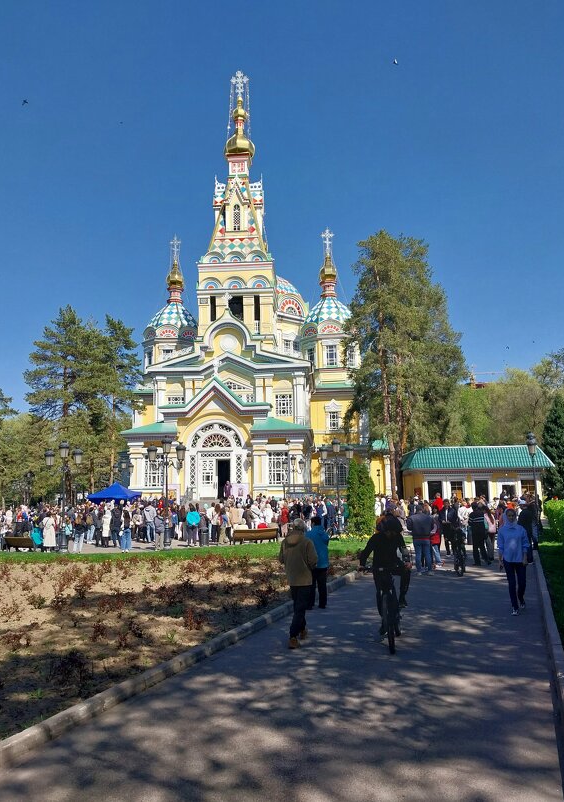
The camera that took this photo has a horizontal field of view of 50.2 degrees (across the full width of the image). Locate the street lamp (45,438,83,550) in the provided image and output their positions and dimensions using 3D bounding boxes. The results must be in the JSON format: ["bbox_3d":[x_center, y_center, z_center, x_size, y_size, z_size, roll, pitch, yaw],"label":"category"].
[{"bbox_3d":[-8.750,3.874,24.422,1.480,4.360,0.500,-2,-9,3],"label":"street lamp"}]

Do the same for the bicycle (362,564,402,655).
[{"bbox_3d":[1.491,2.792,8.294,0.660,1.070,1.700,-4,-9,16],"label":"bicycle"}]

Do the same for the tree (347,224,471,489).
[{"bbox_3d":[9.074,-2.486,47.647,9.000,23.400,8.500,-1,-9,0],"label":"tree"}]

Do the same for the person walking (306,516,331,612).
[{"bbox_3d":[0.635,2.949,11.044,0.500,1.650,0.420,-2,-9,7],"label":"person walking"}]

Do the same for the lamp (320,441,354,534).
[{"bbox_3d":[2.660,4.107,28.809,1.600,4.600,0.450,-1,-10,0],"label":"lamp"}]

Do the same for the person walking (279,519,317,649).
[{"bbox_3d":[0.204,2.518,8.500,0.530,1.720,0.500,-4,-9,16],"label":"person walking"}]

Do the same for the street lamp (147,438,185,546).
[{"bbox_3d":[-4.843,3.813,25.213,1.580,4.550,0.450,-1,-10,0],"label":"street lamp"}]

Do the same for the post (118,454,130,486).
[{"bbox_3d":[-11.101,6.247,42.113,1.450,4.550,0.450,-1,-10,0],"label":"post"}]

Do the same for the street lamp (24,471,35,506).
[{"bbox_3d":[-19.442,7.666,46.113,1.500,4.550,0.500,0,-10,-6],"label":"street lamp"}]

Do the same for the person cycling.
[{"bbox_3d":[1.473,2.368,8.488,0.700,1.560,0.800,-4,-9,16],"label":"person cycling"}]

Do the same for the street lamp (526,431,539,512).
[{"bbox_3d":[10.476,3.513,24.817,0.420,4.500,0.420,-5,-11,22],"label":"street lamp"}]

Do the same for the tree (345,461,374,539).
[{"bbox_3d":[3.470,4.469,27.502,1.300,3.500,1.250,-1,-10,0],"label":"tree"}]

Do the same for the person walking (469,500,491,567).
[{"bbox_3d":[5.528,3.733,16.969,0.560,1.730,0.480,-4,-9,17],"label":"person walking"}]

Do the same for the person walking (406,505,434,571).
[{"bbox_3d":[3.489,3.550,15.502,0.640,1.720,0.420,-3,-9,11],"label":"person walking"}]

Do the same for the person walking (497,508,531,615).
[{"bbox_3d":[3.655,2.519,9.462,0.500,1.620,0.380,-5,-11,22],"label":"person walking"}]

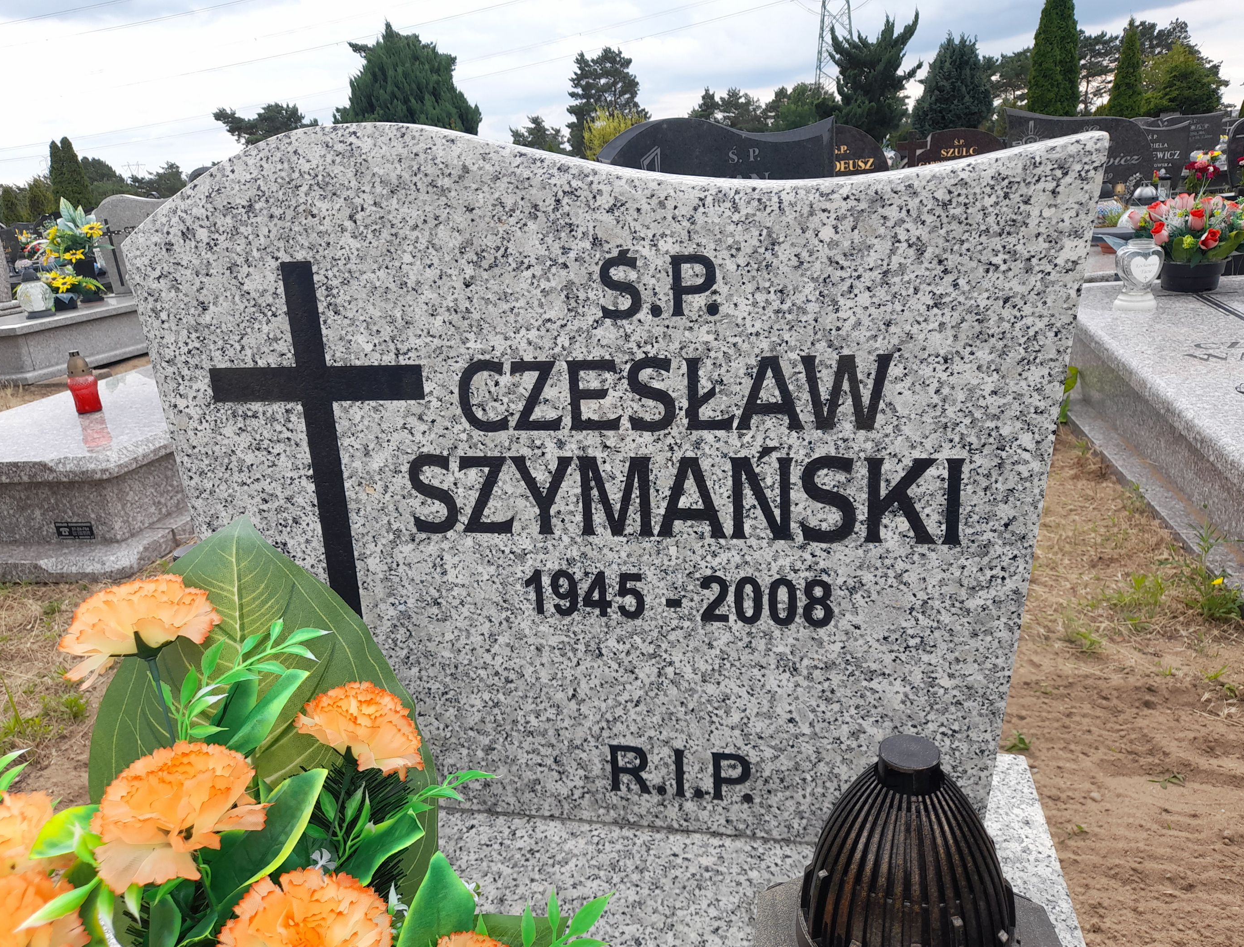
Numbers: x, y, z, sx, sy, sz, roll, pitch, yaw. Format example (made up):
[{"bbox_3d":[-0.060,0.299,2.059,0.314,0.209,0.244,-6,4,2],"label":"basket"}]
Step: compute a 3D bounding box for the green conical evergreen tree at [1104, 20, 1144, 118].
[{"bbox_3d":[8.664,-6.197,15.746,0.662,3.031,0.662,4,19,28],"label":"green conical evergreen tree"}]

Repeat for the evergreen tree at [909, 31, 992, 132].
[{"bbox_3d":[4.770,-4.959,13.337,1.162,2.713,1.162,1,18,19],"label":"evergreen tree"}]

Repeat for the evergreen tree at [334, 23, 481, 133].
[{"bbox_3d":[-4.106,-7.110,18.617,2.882,3.811,2.882,-7,19,-10],"label":"evergreen tree"}]

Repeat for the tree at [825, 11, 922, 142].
[{"bbox_3d":[3.526,-4.787,12.689,1.313,2.966,1.313,0,17,16],"label":"tree"}]

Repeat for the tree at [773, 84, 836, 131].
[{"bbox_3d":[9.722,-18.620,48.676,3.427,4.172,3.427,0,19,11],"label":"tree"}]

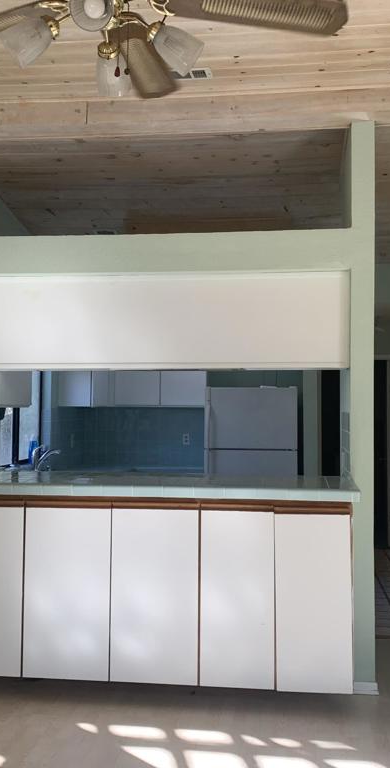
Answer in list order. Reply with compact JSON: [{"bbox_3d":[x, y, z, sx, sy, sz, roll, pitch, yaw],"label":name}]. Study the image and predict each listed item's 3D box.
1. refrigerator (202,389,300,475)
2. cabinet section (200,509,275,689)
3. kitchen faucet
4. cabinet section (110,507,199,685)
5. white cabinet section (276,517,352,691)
[{"bbox_3d":[0.558,0.882,7.415,0.850,1.674,0.760,0,-2,7],"label":"refrigerator"},{"bbox_3d":[0.235,1.080,4.009,0.369,0.869,0.380,0,-2,7],"label":"cabinet section"},{"bbox_3d":[-1.195,0.630,6.217,0.200,0.269,0.100,0,-2,7],"label":"kitchen faucet"},{"bbox_3d":[-0.176,1.080,4.062,0.450,0.869,0.380,0,-2,7],"label":"cabinet section"},{"bbox_3d":[0.609,1.081,3.962,0.373,0.869,0.380,0,-2,7],"label":"white cabinet section"}]

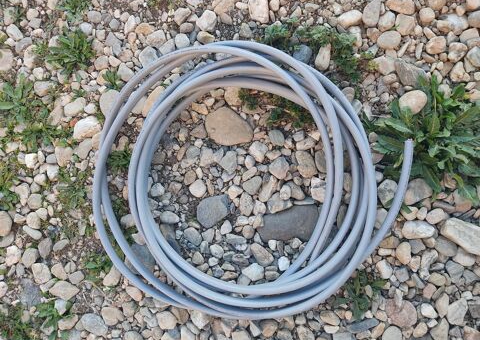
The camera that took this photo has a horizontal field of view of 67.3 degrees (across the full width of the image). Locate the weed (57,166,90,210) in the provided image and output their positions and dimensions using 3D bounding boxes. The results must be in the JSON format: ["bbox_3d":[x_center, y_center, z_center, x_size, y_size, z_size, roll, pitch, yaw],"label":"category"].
[{"bbox_3d":[-0.492,0.054,1.068,0.086,0.035,0.143,0,76,0],"label":"weed"}]

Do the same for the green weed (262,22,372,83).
[{"bbox_3d":[0.244,-0.380,1.164,0.375,0.060,0.216,0,76,0],"label":"green weed"}]

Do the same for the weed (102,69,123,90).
[{"bbox_3d":[-0.408,-0.290,1.154,0.057,0.035,0.074,0,76,0],"label":"weed"}]

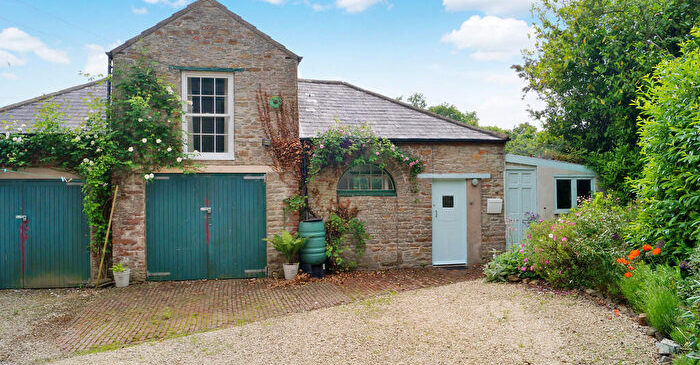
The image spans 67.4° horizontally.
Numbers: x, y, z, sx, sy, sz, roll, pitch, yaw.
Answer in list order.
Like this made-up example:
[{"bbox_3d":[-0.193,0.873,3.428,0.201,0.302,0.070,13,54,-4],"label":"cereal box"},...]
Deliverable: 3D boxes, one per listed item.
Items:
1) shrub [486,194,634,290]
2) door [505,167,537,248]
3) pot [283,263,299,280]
[{"bbox_3d":[4.020,1.070,10.200,2.400,1.620,1.800,0,-1,-10],"label":"shrub"},{"bbox_3d":[4.180,0.690,12.800,0.790,2.020,0.070,0,-1,-10],"label":"door"},{"bbox_3d":[-1.228,1.863,10.950,0.330,0.320,0.330,0,-1,-10],"label":"pot"}]

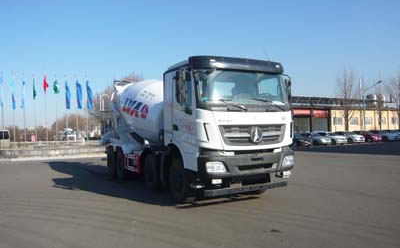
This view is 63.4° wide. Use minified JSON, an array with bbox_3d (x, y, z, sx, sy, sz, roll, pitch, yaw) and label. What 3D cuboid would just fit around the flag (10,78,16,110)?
[{"bbox_3d":[-23.151,-3.666,40.200,0.800,3.950,0.350,-1,-3,-30],"label":"flag"}]

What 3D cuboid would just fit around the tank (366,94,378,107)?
[{"bbox_3d":[32.964,-4.446,62.000,1.850,2.300,1.850,-3,-3,28],"label":"tank"}]

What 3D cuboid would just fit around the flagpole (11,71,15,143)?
[{"bbox_3d":[-23.176,-2.026,40.200,0.140,8.750,0.140,-2,-2,0],"label":"flagpole"}]

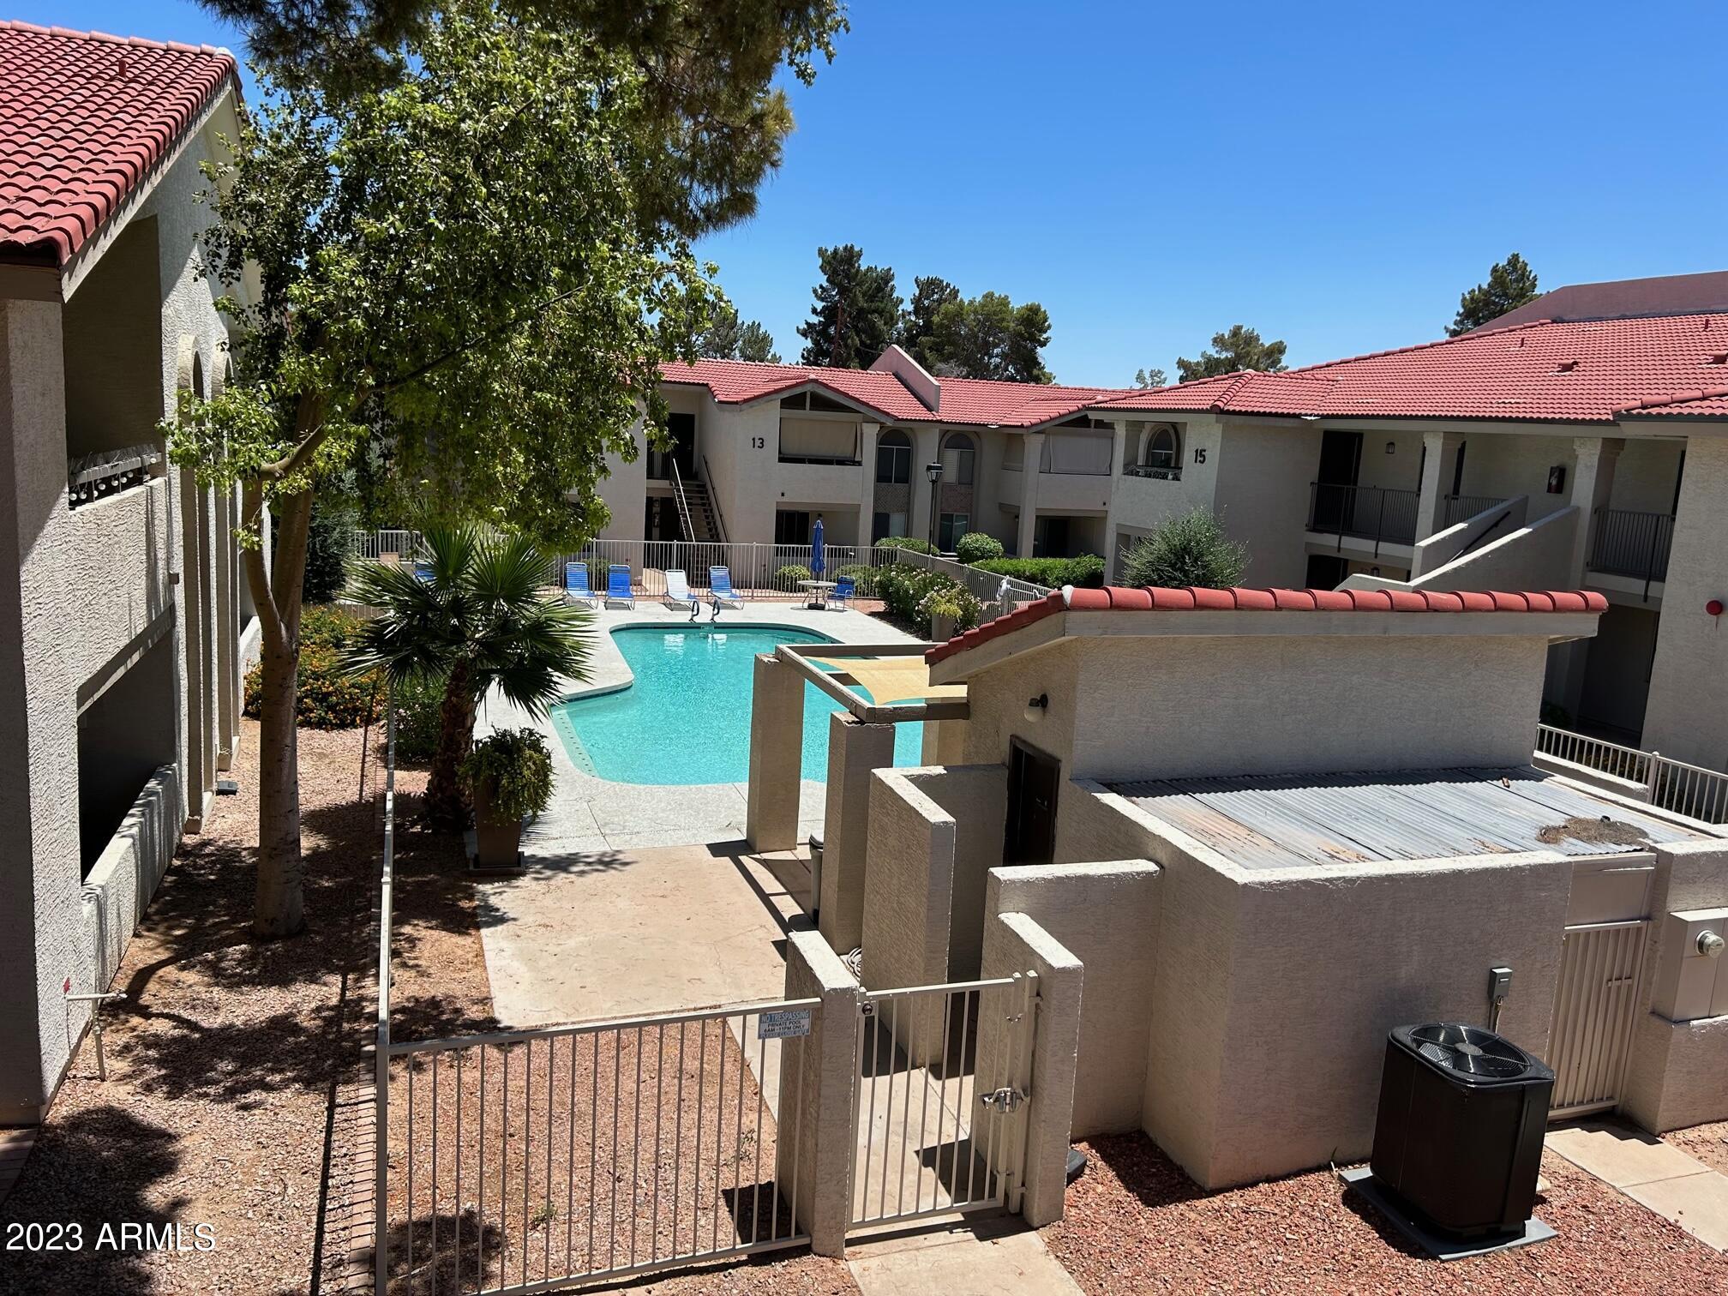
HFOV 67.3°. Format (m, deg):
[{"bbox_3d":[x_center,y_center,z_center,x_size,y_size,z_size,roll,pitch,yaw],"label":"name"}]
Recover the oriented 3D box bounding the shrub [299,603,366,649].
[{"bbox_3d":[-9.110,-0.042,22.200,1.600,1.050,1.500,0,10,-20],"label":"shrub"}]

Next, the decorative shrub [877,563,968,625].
[{"bbox_3d":[1.520,-1.447,33.600,1.800,1.300,2.200,0,10,-20],"label":"decorative shrub"}]

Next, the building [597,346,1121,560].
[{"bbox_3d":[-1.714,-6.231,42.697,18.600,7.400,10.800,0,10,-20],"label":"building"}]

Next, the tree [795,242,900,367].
[{"bbox_3d":[-1.137,-12.850,64.104,5.300,13.494,5.300,0,10,-20],"label":"tree"}]

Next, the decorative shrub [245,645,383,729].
[{"bbox_3d":[-8.222,0.479,19.350,1.800,1.050,1.600,0,10,-20],"label":"decorative shrub"}]

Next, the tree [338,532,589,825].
[{"bbox_3d":[-4.534,0.296,14.800,2.500,3.300,2.500,0,10,-20],"label":"tree"}]

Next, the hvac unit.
[{"bbox_3d":[3.748,3.019,8.178,0.647,0.981,0.708,0,10,-20],"label":"hvac unit"}]

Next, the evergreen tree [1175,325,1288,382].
[{"bbox_3d":[19.236,-11.541,69.927,5.900,11.324,5.900,0,10,-20],"label":"evergreen tree"}]

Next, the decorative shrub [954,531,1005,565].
[{"bbox_3d":[3.429,-2.707,39.431,1.500,1.600,1.500,0,10,-20],"label":"decorative shrub"}]

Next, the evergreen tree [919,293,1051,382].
[{"bbox_3d":[7.216,-14.096,75.000,7.600,13.400,7.400,0,10,-20],"label":"evergreen tree"}]

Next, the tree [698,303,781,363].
[{"bbox_3d":[-7.975,-15.908,82.000,6.000,13.000,6.000,0,10,-20],"label":"tree"}]

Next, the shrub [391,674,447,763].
[{"bbox_3d":[-6.007,0.833,17.500,0.800,1.200,0.900,0,10,-20],"label":"shrub"}]

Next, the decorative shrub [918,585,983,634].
[{"bbox_3d":[1.883,-0.738,28.702,1.400,1.250,1.300,0,10,-20],"label":"decorative shrub"}]

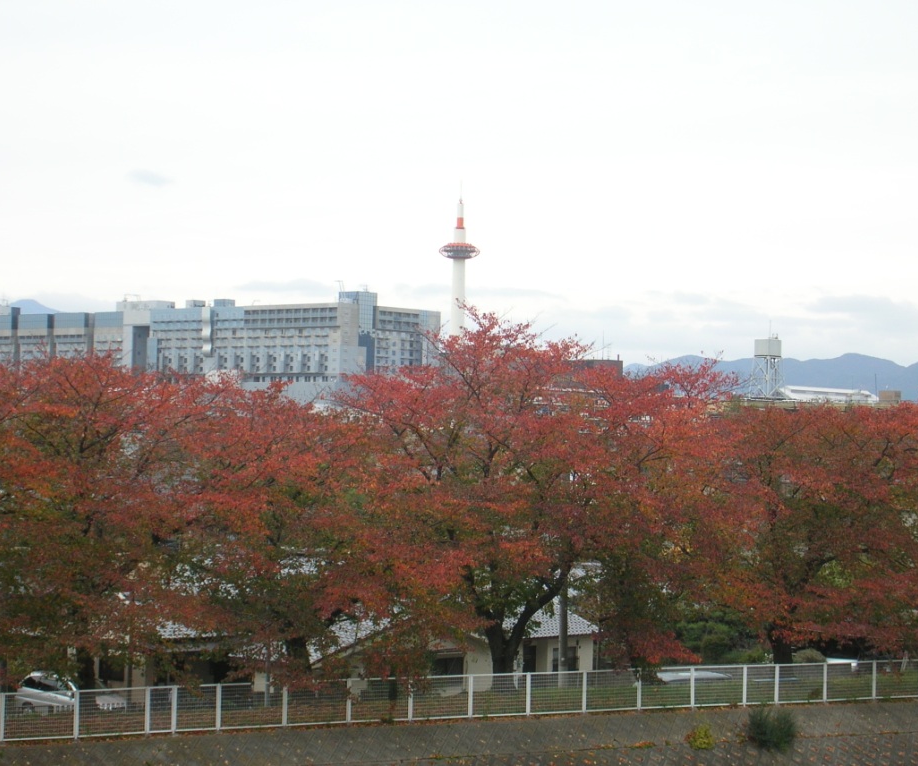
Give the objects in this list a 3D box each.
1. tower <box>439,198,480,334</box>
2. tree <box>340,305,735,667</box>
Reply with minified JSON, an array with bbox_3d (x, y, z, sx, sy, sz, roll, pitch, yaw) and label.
[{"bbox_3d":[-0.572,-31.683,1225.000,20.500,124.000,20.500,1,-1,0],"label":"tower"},{"bbox_3d":[2.350,3.610,79.000,12.100,11.600,11.000,1,-1,0],"label":"tree"}]

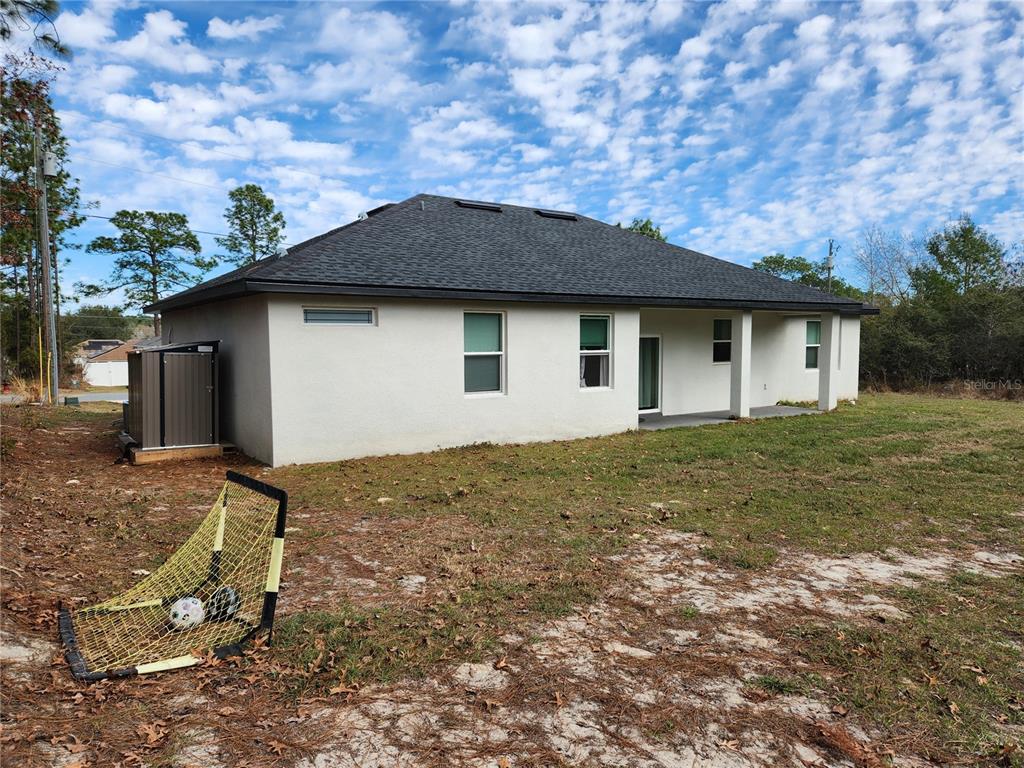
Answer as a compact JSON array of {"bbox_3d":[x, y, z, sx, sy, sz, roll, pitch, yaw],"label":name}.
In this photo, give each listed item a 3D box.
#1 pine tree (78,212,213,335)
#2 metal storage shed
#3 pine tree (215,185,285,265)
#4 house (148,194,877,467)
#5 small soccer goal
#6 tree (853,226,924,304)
[{"bbox_3d":[-33.114,-8.076,61.758,12.000,15.090,11.400,0,5,0],"label":"pine tree"},{"bbox_3d":[-6.008,0.169,12.081,1.250,1.900,1.950,-3,5,-33],"label":"metal storage shed"},{"bbox_3d":[-24.490,-9.572,63.650,7.200,17.820,6.840,0,5,0],"label":"pine tree"},{"bbox_3d":[-0.340,-2.396,22.340,19.420,5.650,16.820,-3,5,-33],"label":"house"},{"bbox_3d":[-2.210,1.070,4.350,1.100,0.900,1.260,-3,5,-33],"label":"small soccer goal"},{"bbox_3d":[19.372,-4.270,34.877,4.000,7.490,3.800,0,5,0],"label":"tree"}]

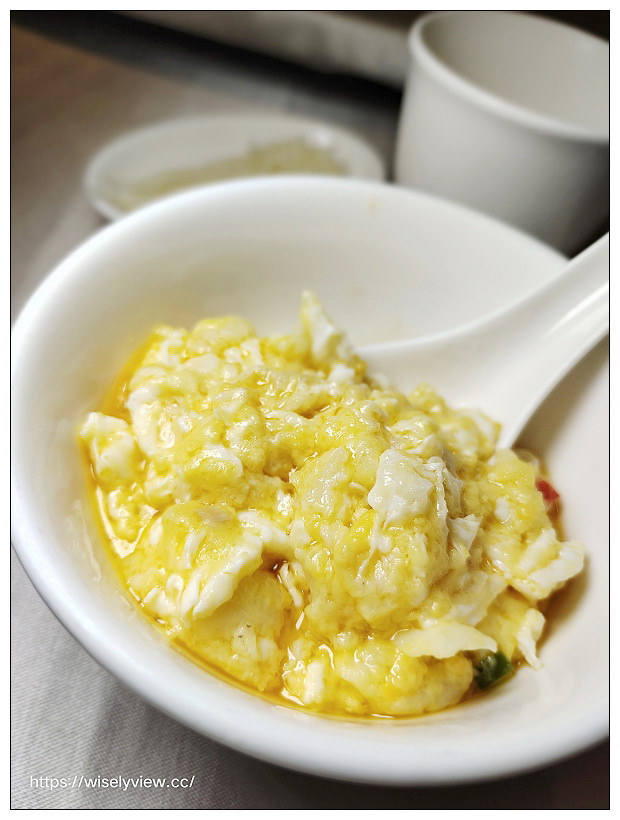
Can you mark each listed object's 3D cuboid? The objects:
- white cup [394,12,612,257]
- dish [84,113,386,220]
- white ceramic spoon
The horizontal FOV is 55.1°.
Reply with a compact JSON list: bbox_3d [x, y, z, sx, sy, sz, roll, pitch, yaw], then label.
[{"bbox_3d":[0.061,-0.072,0.192,0.079,0.071,0.079,12,51,0],"label":"white cup"},{"bbox_3d":[-0.021,-0.068,0.206,0.100,0.023,0.100,4,52,-6],"label":"dish"},{"bbox_3d":[0.043,-0.014,0.122,0.132,0.048,0.043,-20,48,-11],"label":"white ceramic spoon"}]

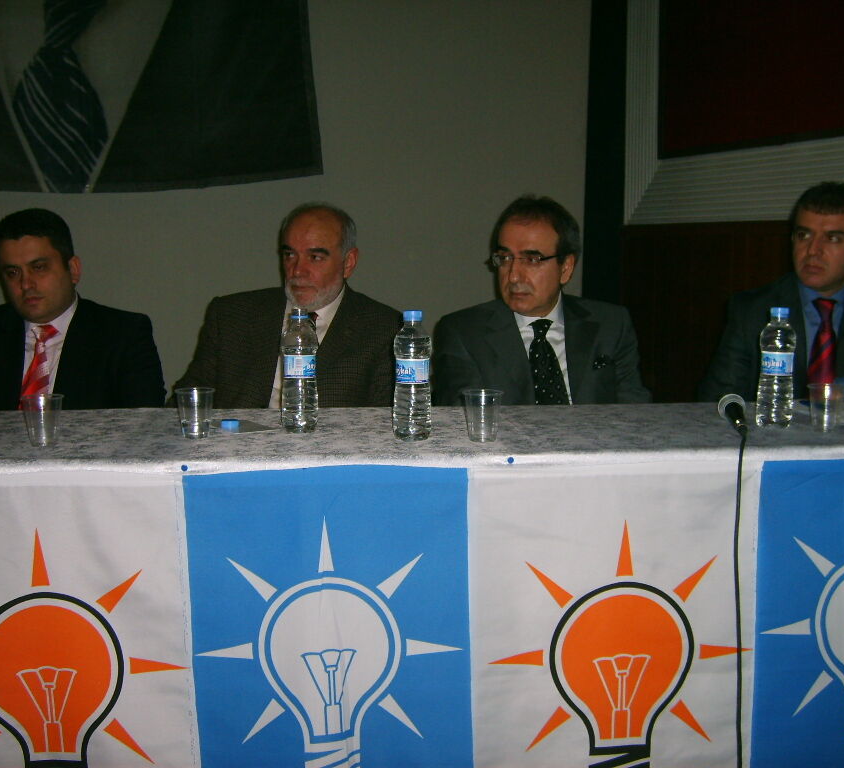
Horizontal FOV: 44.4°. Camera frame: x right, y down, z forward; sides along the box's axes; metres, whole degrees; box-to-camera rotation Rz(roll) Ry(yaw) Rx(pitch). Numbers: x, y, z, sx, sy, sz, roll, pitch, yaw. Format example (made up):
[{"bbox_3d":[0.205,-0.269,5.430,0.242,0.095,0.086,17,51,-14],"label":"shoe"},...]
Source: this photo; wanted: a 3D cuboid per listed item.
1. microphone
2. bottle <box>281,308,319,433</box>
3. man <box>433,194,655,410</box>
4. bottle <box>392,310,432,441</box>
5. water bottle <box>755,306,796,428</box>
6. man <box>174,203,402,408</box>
[{"bbox_3d":[0.562,0.051,1.851,0.052,0.052,0.185,1,7,10],"label":"microphone"},{"bbox_3d":[-0.215,-0.024,1.805,0.065,0.212,0.065,-1,7,-5],"label":"bottle"},{"bbox_3d":[0.259,0.224,2.171,0.540,1.234,0.800,0,7,2],"label":"man"},{"bbox_3d":[-0.016,-0.015,1.722,0.065,0.214,0.065,-1,7,-5],"label":"bottle"},{"bbox_3d":[0.641,-0.031,1.856,0.065,0.214,0.065,-1,7,-5],"label":"water bottle"},{"bbox_3d":[-0.310,0.223,2.232,0.540,1.223,0.800,0,7,3],"label":"man"}]

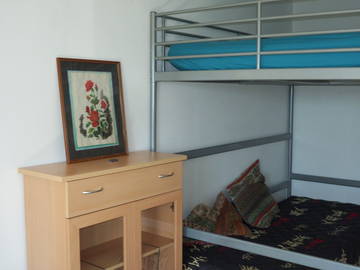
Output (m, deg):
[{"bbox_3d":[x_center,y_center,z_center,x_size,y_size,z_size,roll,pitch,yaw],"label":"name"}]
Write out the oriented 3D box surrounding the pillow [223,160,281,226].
[{"bbox_3d":[0.563,0.456,3.330,0.370,0.400,0.125,-34,-3,-40],"label":"pillow"}]

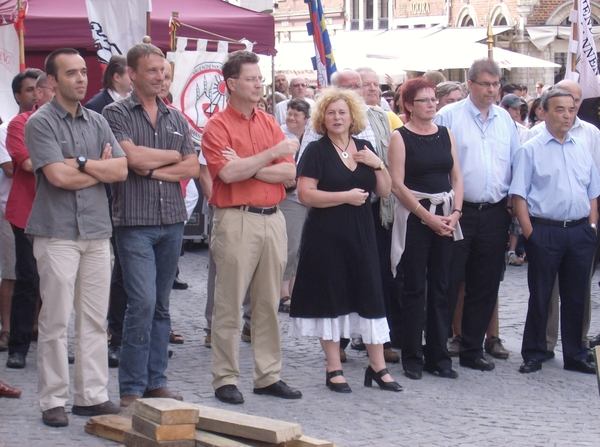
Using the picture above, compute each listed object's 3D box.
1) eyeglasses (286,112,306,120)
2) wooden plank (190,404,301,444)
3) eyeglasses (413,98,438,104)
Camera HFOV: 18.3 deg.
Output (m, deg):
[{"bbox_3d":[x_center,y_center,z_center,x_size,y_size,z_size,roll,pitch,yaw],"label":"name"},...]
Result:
[{"bbox_3d":[-0.008,-0.828,14.450,0.140,0.040,0.140,2,3,33],"label":"eyeglasses"},{"bbox_3d":[-0.347,0.865,8.174,0.720,0.050,0.190,7,6,32],"label":"wooden plank"},{"bbox_3d":[0.690,-0.696,10.650,0.140,0.037,0.140,-2,7,-37],"label":"eyeglasses"}]

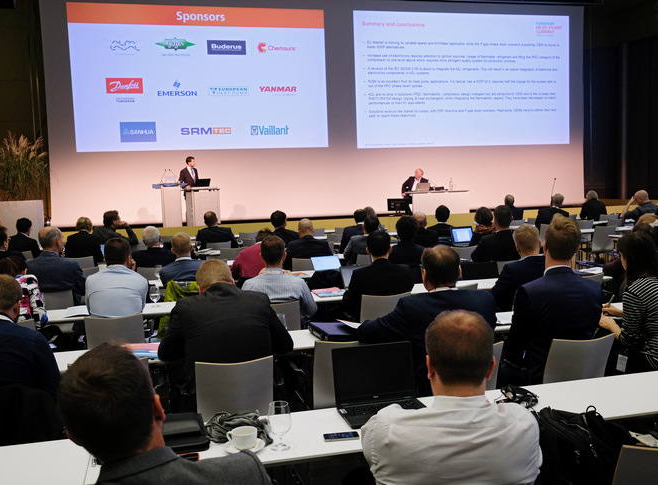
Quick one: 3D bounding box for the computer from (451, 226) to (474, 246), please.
[{"bbox_3d":[1.722,-0.049,8.869,0.300,0.234,0.250,-3,5,-17],"label":"computer"}]

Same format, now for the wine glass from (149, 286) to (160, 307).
[{"bbox_3d":[-1.362,0.410,5.347,0.078,0.158,0.078,-3,5,-14],"label":"wine glass"}]

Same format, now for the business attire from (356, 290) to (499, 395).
[{"bbox_3d":[0.569,0.569,3.925,0.680,0.620,0.480,-3,5,-14],"label":"business attire"}]

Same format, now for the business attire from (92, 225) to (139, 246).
[{"bbox_3d":[-3.158,0.095,10.167,0.600,0.620,0.450,-1,5,11],"label":"business attire"}]

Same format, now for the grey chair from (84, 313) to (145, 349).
[{"bbox_3d":[-1.478,0.886,4.847,0.460,0.820,0.530,-3,5,-14],"label":"grey chair"}]

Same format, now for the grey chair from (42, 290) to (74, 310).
[{"bbox_3d":[-2.424,0.829,6.150,0.430,0.830,0.520,-3,5,-14],"label":"grey chair"}]

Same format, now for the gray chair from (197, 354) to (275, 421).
[{"bbox_3d":[-0.502,0.950,3.638,0.460,0.820,0.520,-3,5,-12],"label":"gray chair"}]

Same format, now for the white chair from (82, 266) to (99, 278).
[{"bbox_3d":[-2.782,0.692,7.895,0.460,0.820,0.530,-3,5,-14],"label":"white chair"}]

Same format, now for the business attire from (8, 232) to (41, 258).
[{"bbox_3d":[-4.501,0.185,10.144,0.520,0.620,0.400,-2,5,-4],"label":"business attire"}]

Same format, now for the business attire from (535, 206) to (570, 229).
[{"bbox_3d":[3.895,-0.255,11.925,0.550,0.620,0.420,-3,5,-14],"label":"business attire"}]

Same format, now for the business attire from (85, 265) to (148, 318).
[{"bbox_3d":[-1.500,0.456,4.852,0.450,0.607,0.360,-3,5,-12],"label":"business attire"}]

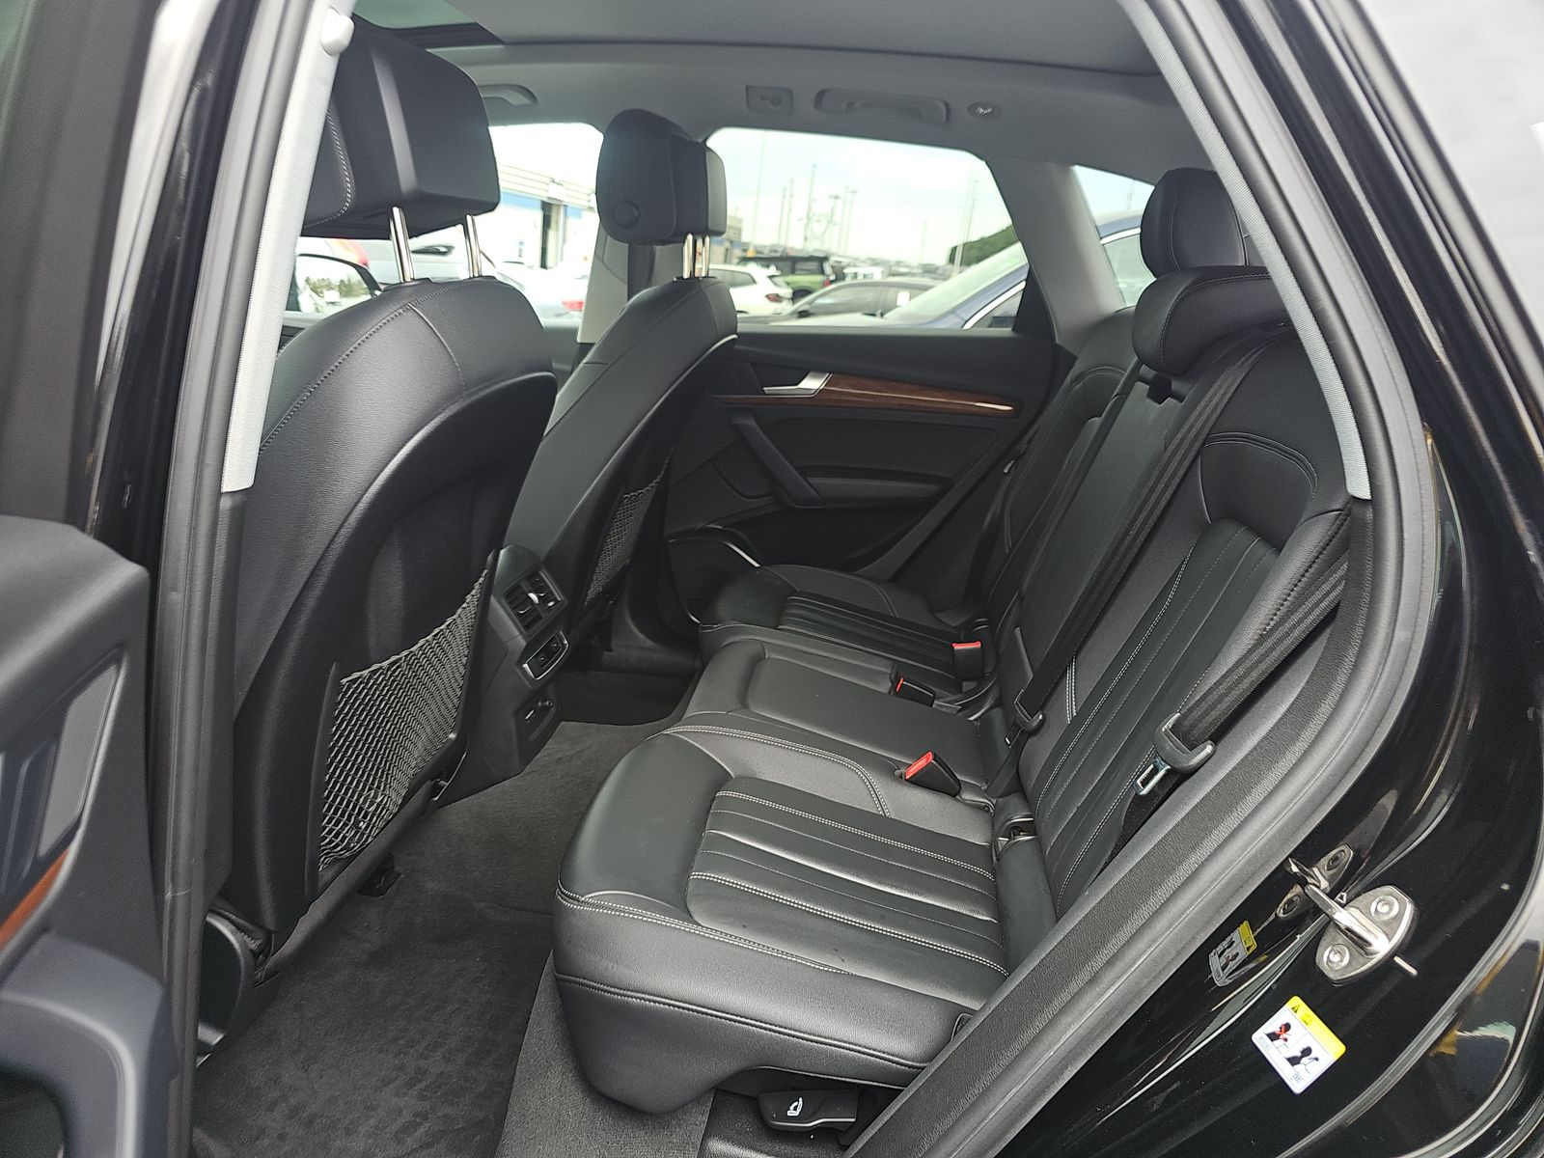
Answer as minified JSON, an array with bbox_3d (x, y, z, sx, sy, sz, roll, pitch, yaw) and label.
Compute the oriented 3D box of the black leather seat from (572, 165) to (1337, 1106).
[{"bbox_3d":[0.255,-0.079,1.418,0.840,1.000,1.250,5,18,6],"label":"black leather seat"}]

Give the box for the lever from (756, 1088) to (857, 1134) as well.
[{"bbox_3d":[0.038,0.538,1.038,0.100,0.035,0.032,5,18,6],"label":"lever"}]

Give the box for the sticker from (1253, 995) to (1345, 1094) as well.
[{"bbox_3d":[0.342,0.302,0.665,0.002,0.043,0.051,37,9,-19],"label":"sticker"}]

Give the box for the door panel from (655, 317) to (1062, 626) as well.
[{"bbox_3d":[0.181,-0.214,2.166,0.820,0.620,0.140,5,18,6],"label":"door panel"}]

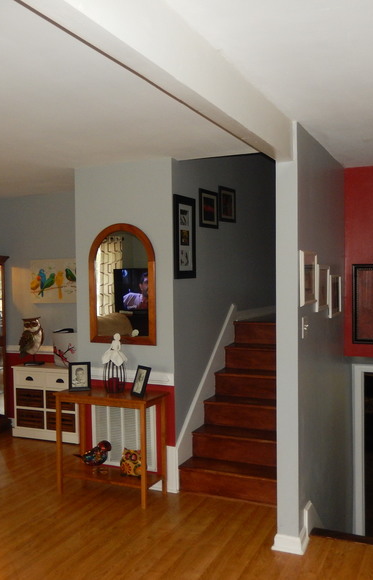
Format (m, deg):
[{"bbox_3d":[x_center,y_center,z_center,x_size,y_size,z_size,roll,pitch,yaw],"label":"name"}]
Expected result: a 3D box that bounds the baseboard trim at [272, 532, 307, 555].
[{"bbox_3d":[0.628,1.484,3.340,0.185,0.095,0.190,0,2,25],"label":"baseboard trim"}]

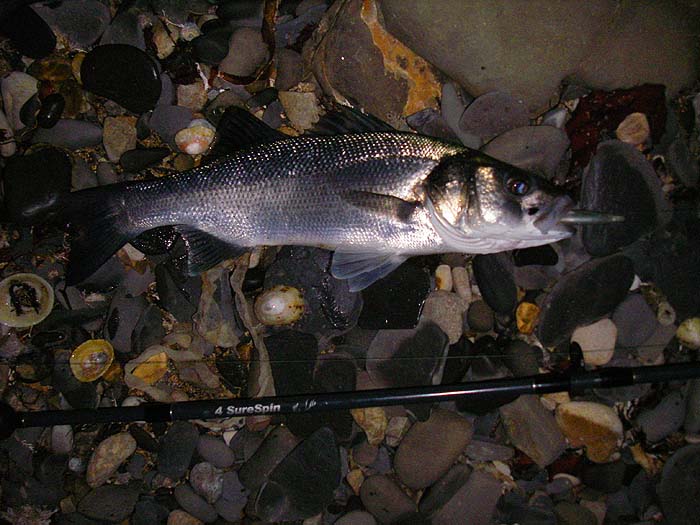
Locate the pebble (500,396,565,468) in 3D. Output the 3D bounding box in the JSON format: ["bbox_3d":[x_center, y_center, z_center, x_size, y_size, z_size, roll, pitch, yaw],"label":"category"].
[{"bbox_3d":[0.162,0.143,0.678,0.060,0.023,0.046,44,83,6],"label":"pebble"}]

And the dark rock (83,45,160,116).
[{"bbox_3d":[-0.217,-0.181,0.742,0.089,0.025,0.061,25,81,4],"label":"dark rock"}]

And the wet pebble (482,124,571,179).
[{"bbox_3d":[0.168,-0.103,0.730,0.084,0.027,0.056,-6,74,-2],"label":"wet pebble"}]

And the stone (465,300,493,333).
[{"bbox_3d":[0.118,0.049,0.692,0.025,0.016,0.028,4,81,1],"label":"stone"}]

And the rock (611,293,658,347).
[{"bbox_3d":[0.259,0.054,0.701,0.052,0.019,0.040,-43,83,-7],"label":"rock"}]

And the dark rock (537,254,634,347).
[{"bbox_3d":[0.214,0.029,0.705,0.121,0.019,0.048,-38,82,-6],"label":"dark rock"}]

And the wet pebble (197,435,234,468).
[{"bbox_3d":[-0.115,0.162,0.658,0.037,0.018,0.025,31,77,8],"label":"wet pebble"}]

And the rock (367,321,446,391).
[{"bbox_3d":[0.051,0.083,0.680,0.074,0.026,0.062,-8,74,-2],"label":"rock"}]

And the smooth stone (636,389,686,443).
[{"bbox_3d":[0.271,0.133,0.666,0.031,0.020,0.054,43,79,11],"label":"smooth stone"}]

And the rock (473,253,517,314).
[{"bbox_3d":[0.136,0.016,0.698,0.032,0.016,0.069,-18,81,-3],"label":"rock"}]

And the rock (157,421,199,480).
[{"bbox_3d":[-0.148,0.161,0.658,0.036,0.022,0.050,7,74,2],"label":"rock"}]

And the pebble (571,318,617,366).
[{"bbox_3d":[0.221,0.074,0.689,0.041,0.021,0.038,-18,81,-3],"label":"pebble"}]

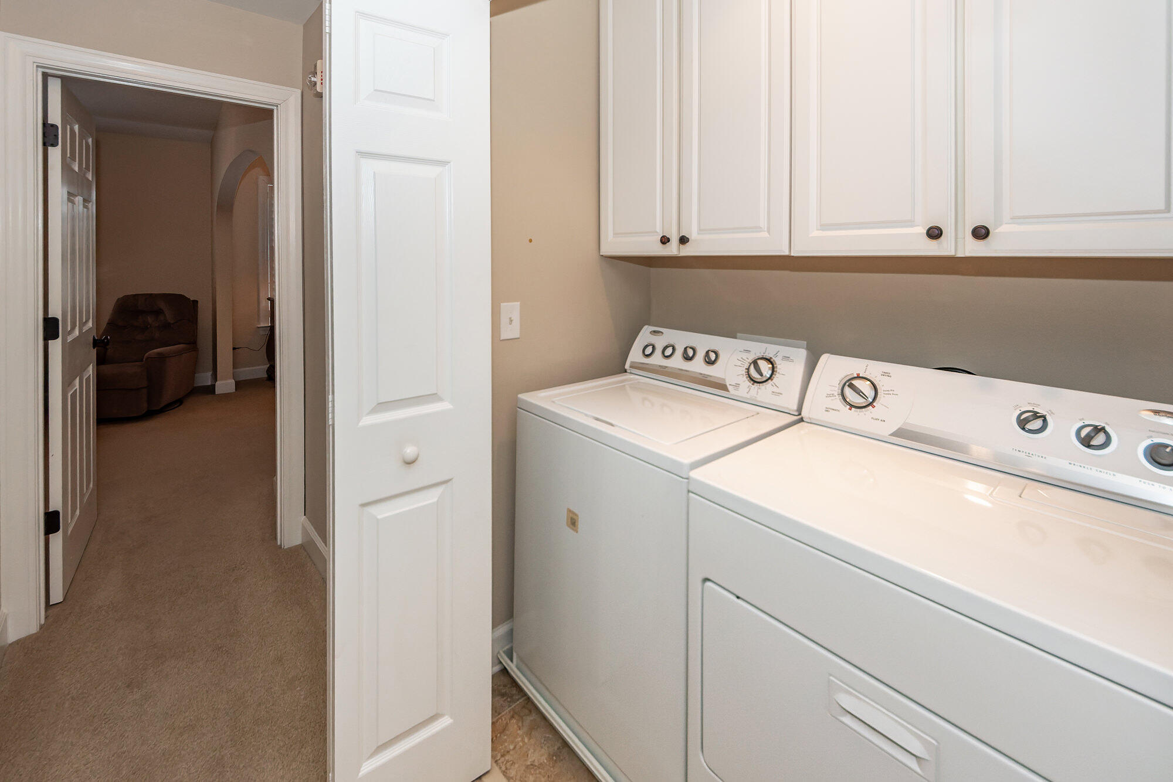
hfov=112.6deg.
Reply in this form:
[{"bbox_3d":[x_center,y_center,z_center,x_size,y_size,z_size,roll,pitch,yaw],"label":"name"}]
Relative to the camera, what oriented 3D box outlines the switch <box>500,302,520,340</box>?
[{"bbox_3d":[-0.259,-0.238,1.335,0.077,0.121,0.016,-7,10,-40],"label":"switch"}]

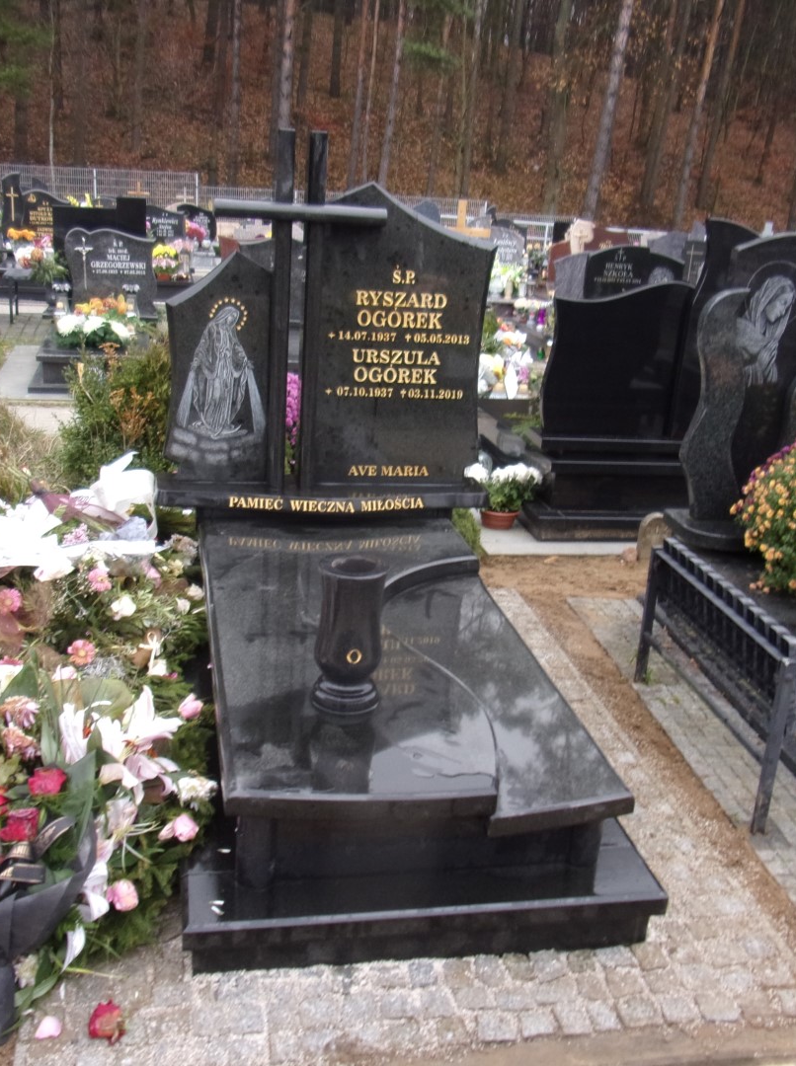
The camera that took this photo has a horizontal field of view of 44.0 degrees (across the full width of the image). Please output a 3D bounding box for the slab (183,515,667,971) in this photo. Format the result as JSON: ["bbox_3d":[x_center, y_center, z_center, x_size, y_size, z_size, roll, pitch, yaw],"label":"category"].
[{"bbox_3d":[-0.084,0.426,2.900,1.056,0.442,1.805,0,18,-12],"label":"slab"}]

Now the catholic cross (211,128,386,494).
[{"bbox_3d":[-0.317,-0.677,3.141,0.534,1.133,0.120,0,19,-12],"label":"catholic cross"}]

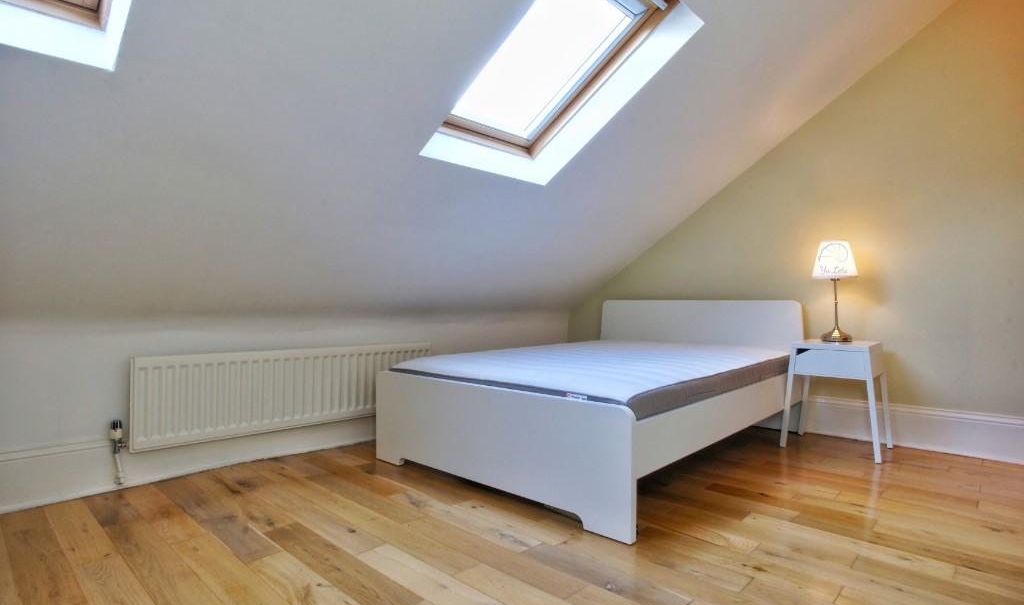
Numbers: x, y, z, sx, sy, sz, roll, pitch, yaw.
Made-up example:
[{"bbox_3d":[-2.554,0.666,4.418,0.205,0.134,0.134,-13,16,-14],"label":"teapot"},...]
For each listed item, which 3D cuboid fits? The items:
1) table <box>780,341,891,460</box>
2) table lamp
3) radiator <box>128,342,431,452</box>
[{"bbox_3d":[1.745,0.502,2.756,0.455,0.555,0.371,-1,-1,44],"label":"table"},{"bbox_3d":[1.779,-0.051,2.804,0.235,0.550,0.235,-1,-1,44],"label":"table lamp"},{"bbox_3d":[-1.028,0.421,2.592,0.070,0.374,1.475,-1,-1,44],"label":"radiator"}]

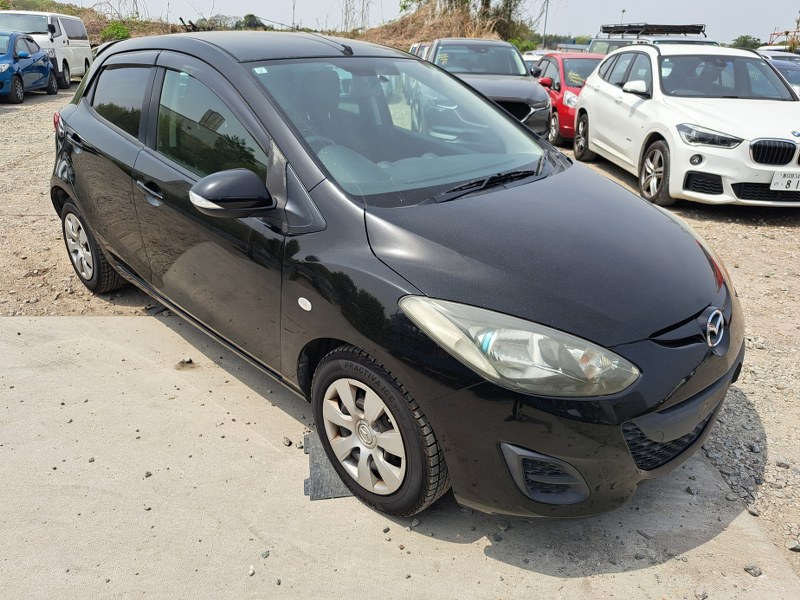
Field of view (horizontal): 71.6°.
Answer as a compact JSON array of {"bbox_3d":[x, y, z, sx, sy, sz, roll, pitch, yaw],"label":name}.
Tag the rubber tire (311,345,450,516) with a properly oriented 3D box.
[{"bbox_3d":[-0.058,0.409,1.839,0.580,0.575,0.180,23,31,38],"label":"rubber tire"}]

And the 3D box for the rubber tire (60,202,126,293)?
[{"bbox_3d":[-1.860,-0.345,3.383,0.580,0.575,0.180,23,31,38],"label":"rubber tire"}]

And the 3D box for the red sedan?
[{"bbox_3d":[3.575,-4.006,10.944,1.700,1.520,3.900,0,24,-4],"label":"red sedan"}]

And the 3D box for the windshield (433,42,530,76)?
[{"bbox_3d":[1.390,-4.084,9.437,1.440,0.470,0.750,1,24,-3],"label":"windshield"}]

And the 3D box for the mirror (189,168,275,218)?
[{"bbox_3d":[-0.523,-0.348,1.797,0.175,0.175,0.240,23,31,38],"label":"mirror"}]

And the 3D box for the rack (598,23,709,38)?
[{"bbox_3d":[5.693,-6.155,12.717,1.350,0.300,2.400,0,24,-4],"label":"rack"}]

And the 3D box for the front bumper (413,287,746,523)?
[{"bbox_3d":[0.816,0.230,1.967,0.570,0.520,1.680,23,31,38],"label":"front bumper"}]

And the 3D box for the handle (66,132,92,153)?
[{"bbox_3d":[-1.657,-0.799,2.850,0.230,0.075,0.055,23,31,38],"label":"handle"}]

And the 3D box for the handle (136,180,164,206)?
[{"bbox_3d":[-1.079,-0.453,2.379,0.230,0.075,0.055,23,31,38],"label":"handle"}]

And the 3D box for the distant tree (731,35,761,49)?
[{"bbox_3d":[36.912,-26.167,58.945,3.600,4.200,3.600,2,24,0],"label":"distant tree"}]

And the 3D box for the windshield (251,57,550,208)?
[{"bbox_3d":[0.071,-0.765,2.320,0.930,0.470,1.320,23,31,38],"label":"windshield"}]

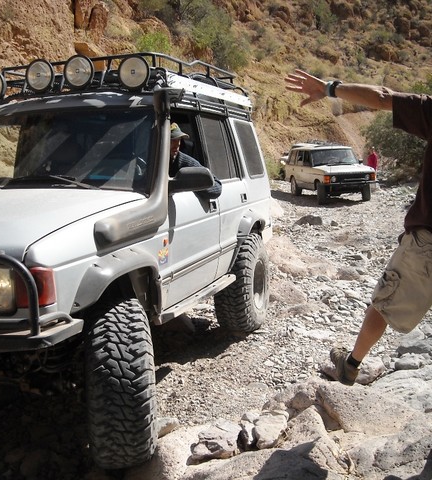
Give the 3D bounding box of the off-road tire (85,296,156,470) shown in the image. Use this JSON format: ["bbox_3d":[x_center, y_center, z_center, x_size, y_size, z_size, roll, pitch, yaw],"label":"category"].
[{"bbox_3d":[-0.475,0.726,3.340,0.310,0.860,0.860,-2,7,-5],"label":"off-road tire"}]

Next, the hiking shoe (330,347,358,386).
[{"bbox_3d":[0.659,0.651,3.330,0.110,0.125,0.290,8,18,-12],"label":"hiking shoe"}]

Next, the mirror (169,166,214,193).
[{"bbox_3d":[-0.144,-0.361,4.011,0.260,0.165,0.130,0,7,17],"label":"mirror"}]

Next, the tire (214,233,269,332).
[{"bbox_3d":[0.247,0.375,5.750,0.310,0.860,0.860,0,7,17],"label":"tire"}]

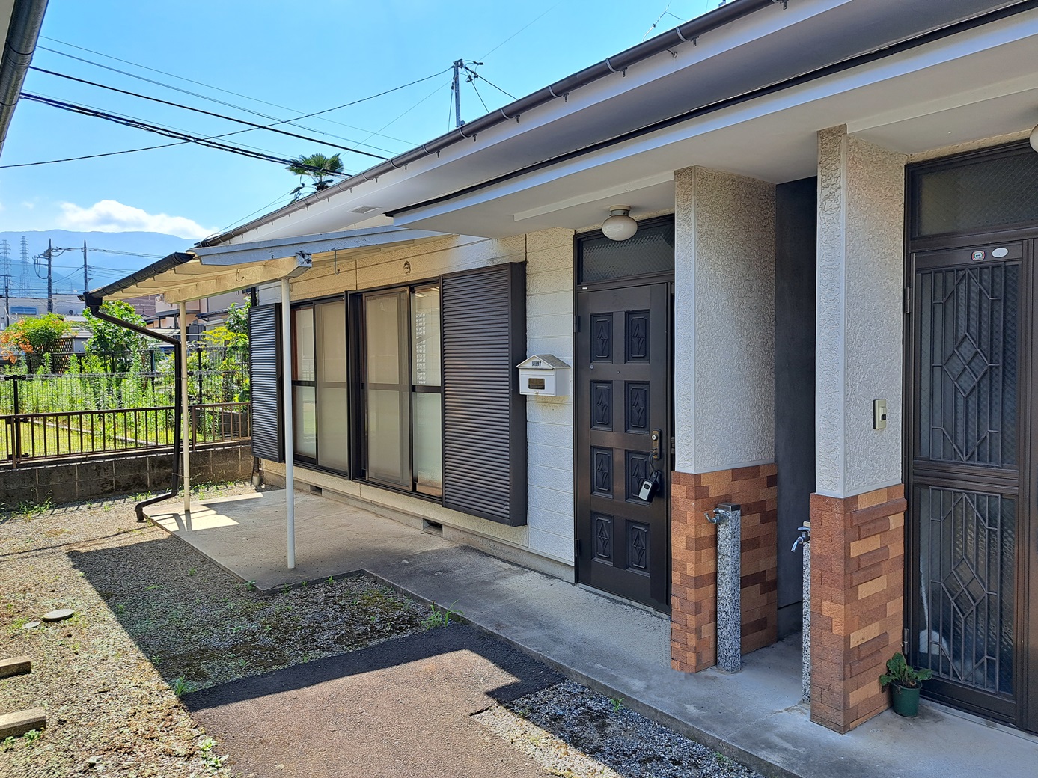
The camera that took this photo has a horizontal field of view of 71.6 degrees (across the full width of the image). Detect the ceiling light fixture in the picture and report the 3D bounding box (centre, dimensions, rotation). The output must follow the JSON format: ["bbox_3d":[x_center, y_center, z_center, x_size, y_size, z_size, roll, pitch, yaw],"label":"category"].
[{"bbox_3d":[0.573,-0.939,4.095,0.200,0.190,0.200,0,2,0],"label":"ceiling light fixture"}]

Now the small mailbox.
[{"bbox_3d":[0.163,-0.096,4.954,0.140,0.279,0.415,-2,2,-39],"label":"small mailbox"}]

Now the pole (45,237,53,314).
[{"bbox_3d":[-37.003,-5.952,56.856,0.380,11.907,0.380,-2,2,-39],"label":"pole"}]

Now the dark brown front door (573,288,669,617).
[{"bbox_3d":[0.637,0.337,4.515,0.060,1.930,0.770,-2,2,-39],"label":"dark brown front door"}]

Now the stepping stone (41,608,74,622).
[{"bbox_3d":[-2.917,1.442,4.558,0.172,0.030,0.172,-2,2,-39],"label":"stepping stone"}]

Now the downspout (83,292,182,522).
[{"bbox_3d":[-3.839,0.202,7.222,0.850,2.270,0.160,-2,2,-39],"label":"downspout"}]

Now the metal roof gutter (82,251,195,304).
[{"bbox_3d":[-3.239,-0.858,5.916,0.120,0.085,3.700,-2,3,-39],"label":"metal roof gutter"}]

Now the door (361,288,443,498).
[{"bbox_3d":[-1.070,0.004,6.580,0.110,1.840,1.560,-2,2,-39],"label":"door"}]

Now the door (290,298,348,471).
[{"bbox_3d":[-2.193,-0.055,7.796,0.090,1.790,1.550,-2,3,-39],"label":"door"}]

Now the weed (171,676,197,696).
[{"bbox_3d":[-1.610,1.429,3.460,0.100,0.080,0.105,-2,3,-39],"label":"weed"}]

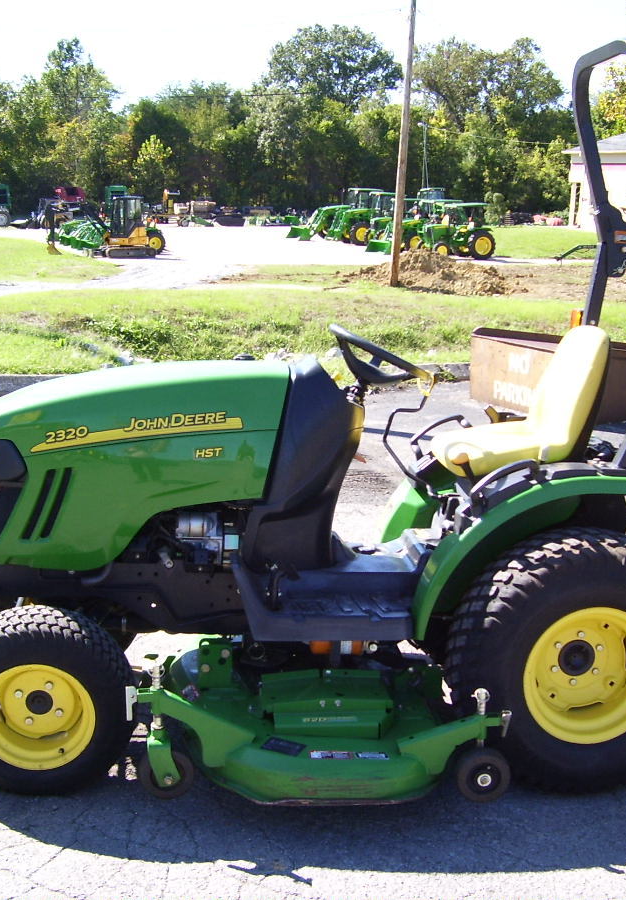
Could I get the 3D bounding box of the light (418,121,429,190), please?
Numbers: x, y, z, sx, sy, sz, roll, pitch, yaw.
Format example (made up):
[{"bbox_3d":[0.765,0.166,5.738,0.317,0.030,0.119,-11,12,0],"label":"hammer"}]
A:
[{"bbox_3d":[6.563,-15.769,70.000,0.600,7.400,0.600,1,10,-6],"label":"light"}]

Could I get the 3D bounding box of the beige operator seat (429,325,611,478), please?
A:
[{"bbox_3d":[0.676,-0.170,3.932,0.520,0.500,0.470,1,10,-7],"label":"beige operator seat"}]

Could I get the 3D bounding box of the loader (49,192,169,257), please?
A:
[{"bbox_3d":[-8.539,-9.156,48.500,4.500,2.500,1.750,1,10,-6],"label":"loader"}]

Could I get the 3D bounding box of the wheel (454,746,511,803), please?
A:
[{"bbox_3d":[0.504,0.965,3.493,0.158,0.158,0.070,1,10,-7],"label":"wheel"}]

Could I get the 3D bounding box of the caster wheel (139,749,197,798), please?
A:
[{"bbox_3d":[-0.425,0.943,3.421,0.155,0.155,0.065,1,10,-7],"label":"caster wheel"}]

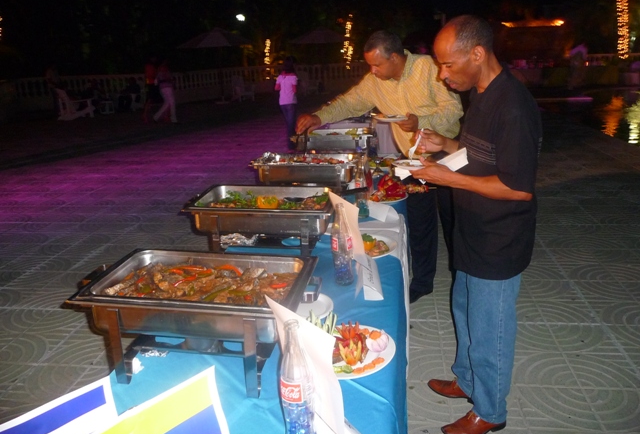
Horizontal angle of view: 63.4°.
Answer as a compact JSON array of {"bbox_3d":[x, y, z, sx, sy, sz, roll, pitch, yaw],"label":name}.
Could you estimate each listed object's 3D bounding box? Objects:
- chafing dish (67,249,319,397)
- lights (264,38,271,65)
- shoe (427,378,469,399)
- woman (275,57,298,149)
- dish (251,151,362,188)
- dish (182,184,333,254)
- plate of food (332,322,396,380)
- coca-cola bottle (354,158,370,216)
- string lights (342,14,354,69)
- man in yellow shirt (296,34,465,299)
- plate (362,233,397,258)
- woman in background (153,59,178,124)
[{"bbox_3d":[-0.298,0.269,1.385,0.600,0.240,0.360,2,17,8],"label":"chafing dish"},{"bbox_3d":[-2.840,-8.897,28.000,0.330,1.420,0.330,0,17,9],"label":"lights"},{"bbox_3d":[0.644,0.795,2.409,0.285,0.105,0.105,12,21,35],"label":"shoe"},{"bbox_3d":[-0.502,-1.910,8.780,0.450,1.570,0.320,2,17,7],"label":"woman"},{"bbox_3d":[-0.065,-0.235,2.978,0.610,0.240,0.380,1,18,12],"label":"dish"},{"bbox_3d":[-0.217,0.042,2.090,0.600,0.240,0.360,1,17,5],"label":"dish"},{"bbox_3d":[0.068,0.345,1.429,0.295,0.075,0.295,2,17,7],"label":"plate of food"},{"bbox_3d":[0.215,-0.150,2.565,0.071,0.292,0.071,0,17,9],"label":"coca-cola bottle"},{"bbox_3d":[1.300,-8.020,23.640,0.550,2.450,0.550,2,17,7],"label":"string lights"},{"bbox_3d":[0.407,-0.255,3.217,0.880,1.690,0.650,-12,19,-26],"label":"man in yellow shirt"},{"bbox_3d":[0.190,0.101,2.211,0.285,0.075,0.285,-1,17,0],"label":"plate"},{"bbox_3d":[-4.152,-3.384,13.940,0.620,1.670,0.480,2,18,14],"label":"woman in background"}]

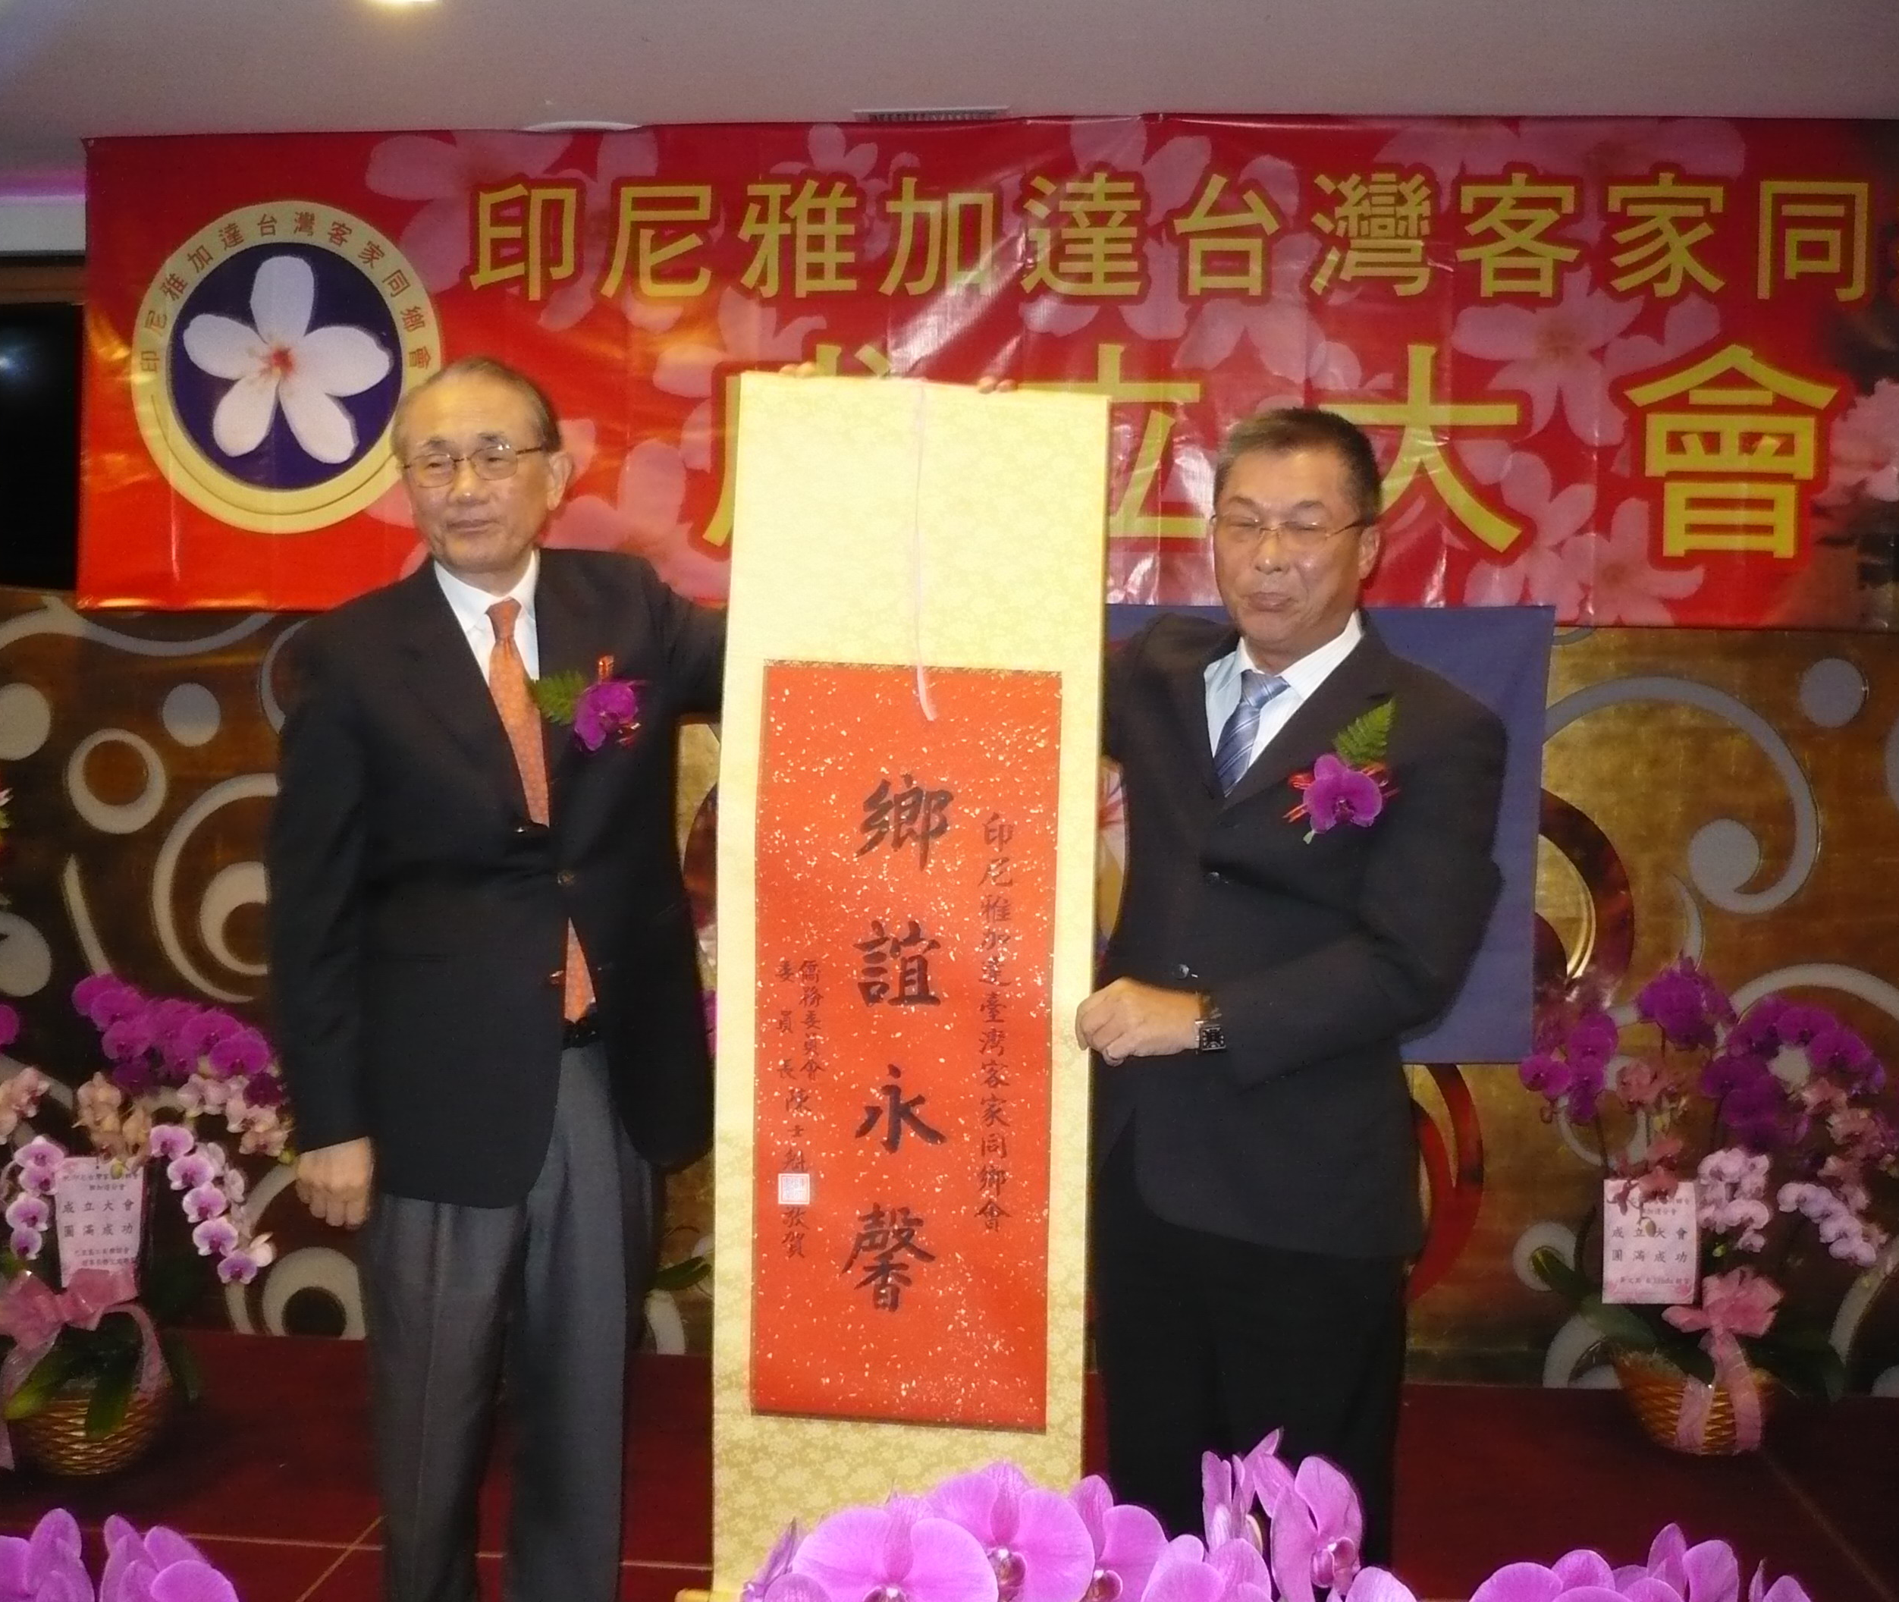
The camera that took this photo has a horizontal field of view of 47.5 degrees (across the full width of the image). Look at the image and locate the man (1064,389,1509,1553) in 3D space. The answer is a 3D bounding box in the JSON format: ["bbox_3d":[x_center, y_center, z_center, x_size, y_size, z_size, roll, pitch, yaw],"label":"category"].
[{"bbox_3d":[0.369,0.408,2.350,0.510,1.690,0.380,2,2,30],"label":"man"}]

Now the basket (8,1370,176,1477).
[{"bbox_3d":[-1.550,1.101,3.900,0.280,0.160,0.250,1,1,5],"label":"basket"}]

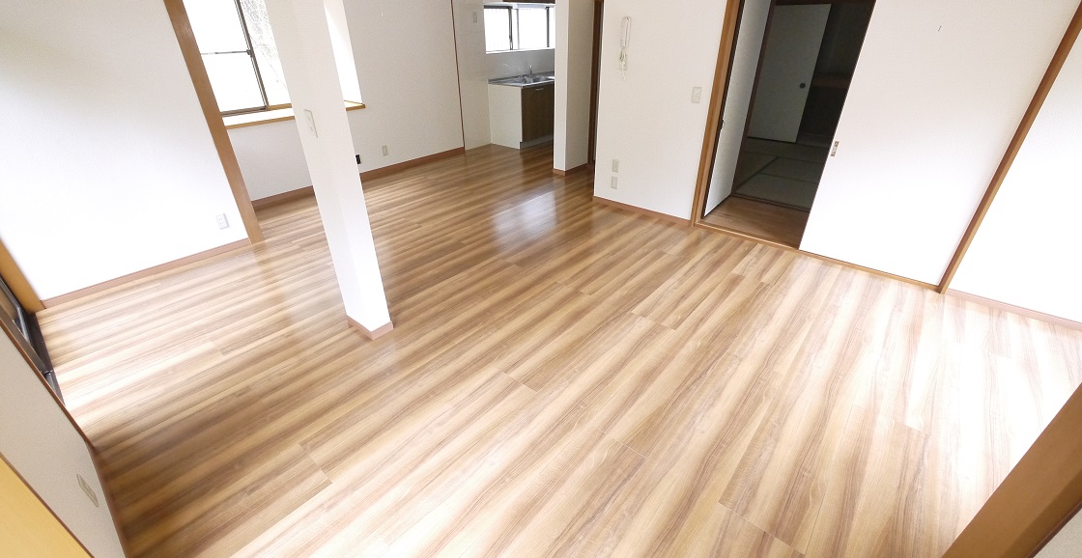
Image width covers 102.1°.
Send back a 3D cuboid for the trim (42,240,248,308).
[{"bbox_3d":[-2.799,-0.075,3.220,0.018,0.060,1.241,21,36,33],"label":"trim"}]

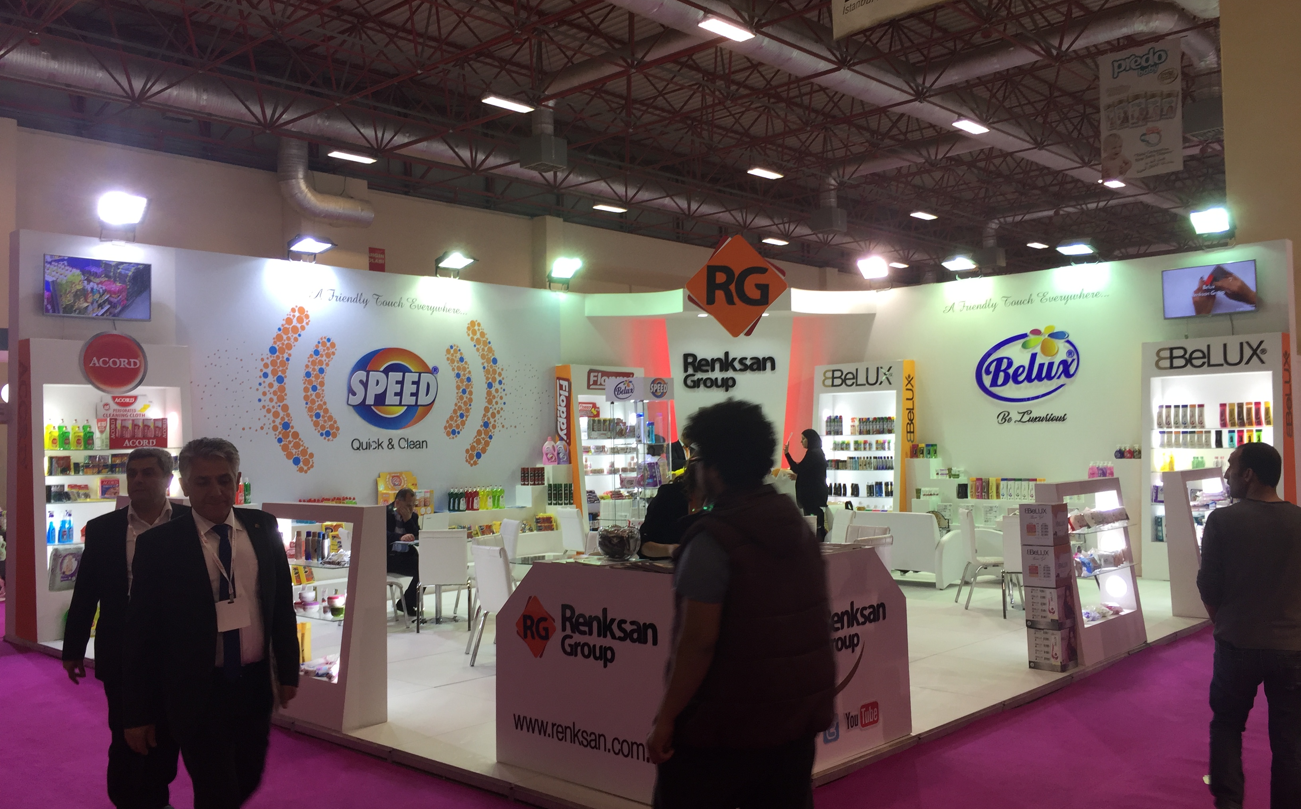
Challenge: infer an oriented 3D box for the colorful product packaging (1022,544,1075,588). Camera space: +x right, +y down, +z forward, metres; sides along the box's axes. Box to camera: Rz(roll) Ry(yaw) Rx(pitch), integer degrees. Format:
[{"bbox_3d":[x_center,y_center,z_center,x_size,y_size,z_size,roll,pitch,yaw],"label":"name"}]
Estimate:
[{"bbox_3d":[2.788,1.127,7.651,0.250,0.284,0.234,1,-3,-44],"label":"colorful product packaging"}]

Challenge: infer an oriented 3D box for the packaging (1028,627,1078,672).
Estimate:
[{"bbox_3d":[2.822,1.700,7.647,0.223,0.283,0.257,-4,-4,43],"label":"packaging"}]

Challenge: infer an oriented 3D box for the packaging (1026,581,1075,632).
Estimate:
[{"bbox_3d":[2.815,1.415,7.660,0.223,0.290,0.257,-4,-4,43],"label":"packaging"}]

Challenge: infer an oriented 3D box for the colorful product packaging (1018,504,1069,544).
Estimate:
[{"bbox_3d":[2.782,0.846,7.685,0.232,0.283,0.255,-3,-3,44],"label":"colorful product packaging"}]

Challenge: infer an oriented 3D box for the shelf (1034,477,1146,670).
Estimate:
[{"bbox_3d":[3.337,1.219,8.229,0.327,1.272,1.224,-4,-4,43],"label":"shelf"}]

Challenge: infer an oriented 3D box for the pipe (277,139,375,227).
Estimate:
[{"bbox_3d":[-8.743,-5.976,29.238,0.850,2.109,2.757,-3,-3,42],"label":"pipe"}]

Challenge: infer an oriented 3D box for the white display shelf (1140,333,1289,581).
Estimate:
[{"bbox_3d":[6.286,0.592,12.134,1.430,2.670,0.660,-3,-3,42],"label":"white display shelf"}]

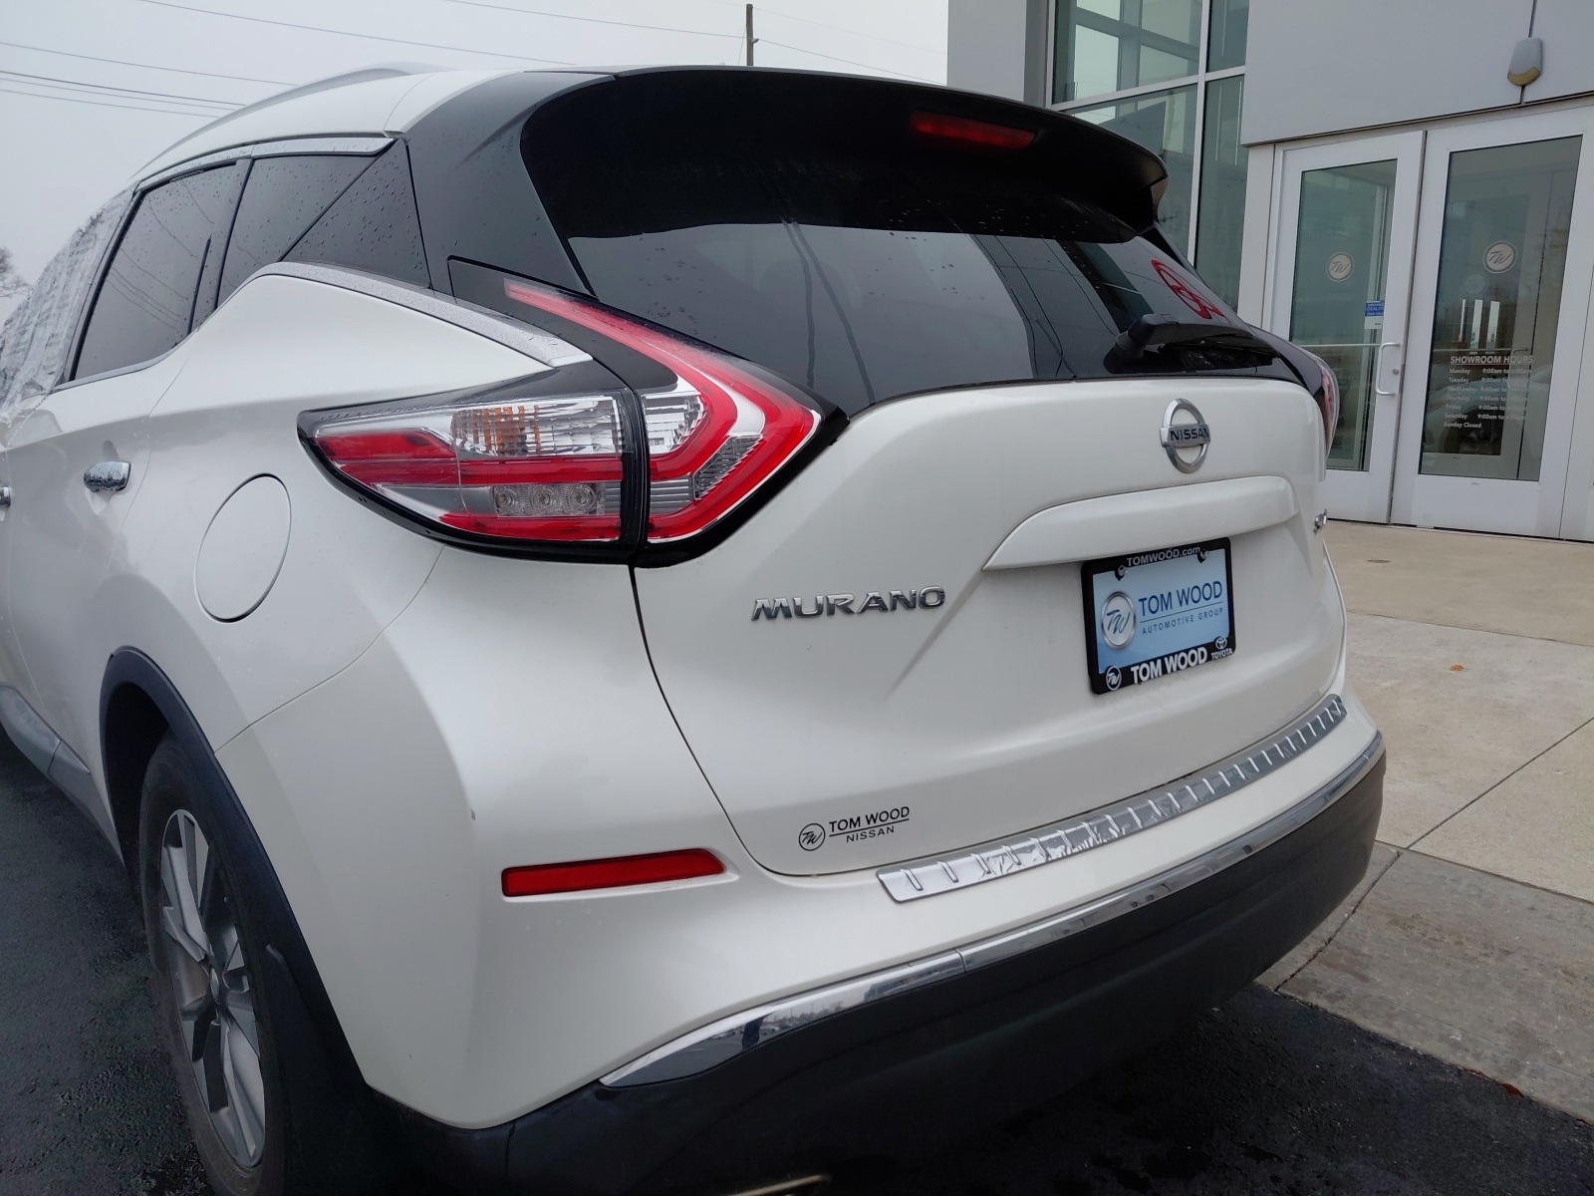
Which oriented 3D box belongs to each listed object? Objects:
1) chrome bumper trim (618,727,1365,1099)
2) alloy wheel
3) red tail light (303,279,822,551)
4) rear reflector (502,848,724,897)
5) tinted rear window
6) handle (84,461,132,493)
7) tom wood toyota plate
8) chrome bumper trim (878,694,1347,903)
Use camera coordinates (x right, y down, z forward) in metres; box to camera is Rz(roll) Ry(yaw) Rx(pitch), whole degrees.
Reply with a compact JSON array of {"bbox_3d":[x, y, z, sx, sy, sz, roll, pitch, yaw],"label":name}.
[{"bbox_3d":[0.459,0.330,1.469,1.500,0.130,0.235,-10,15,-39],"label":"chrome bumper trim"},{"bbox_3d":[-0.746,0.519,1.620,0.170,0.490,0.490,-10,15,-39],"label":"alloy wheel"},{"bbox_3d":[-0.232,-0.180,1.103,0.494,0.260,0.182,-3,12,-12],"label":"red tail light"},{"bbox_3d":[-0.173,0.253,1.081,0.208,0.031,0.028,-4,12,-20],"label":"rear reflector"},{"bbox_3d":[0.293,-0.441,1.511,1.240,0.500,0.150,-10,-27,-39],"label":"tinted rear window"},{"bbox_3d":[-0.982,-0.171,1.647,0.055,0.045,0.200,-10,15,-39],"label":"handle"},{"bbox_3d":[0.452,0.017,1.413,0.315,0.160,0.018,-10,7,-39],"label":"tom wood toyota plate"},{"bbox_3d":[0.471,0.229,1.434,0.980,0.042,0.080,-10,15,-39],"label":"chrome bumper trim"}]

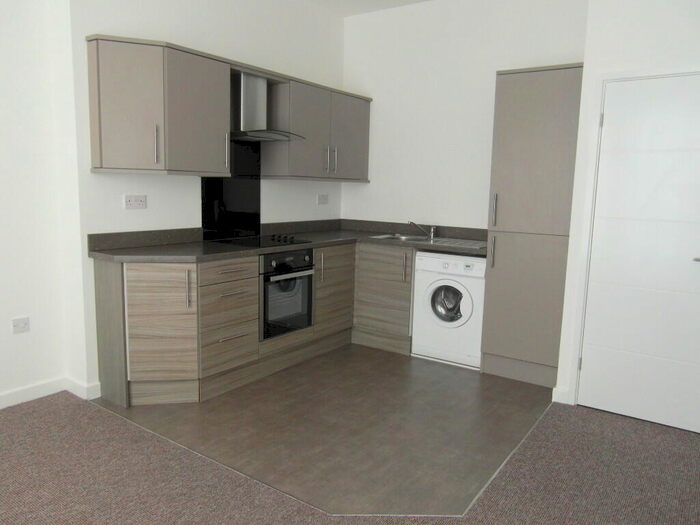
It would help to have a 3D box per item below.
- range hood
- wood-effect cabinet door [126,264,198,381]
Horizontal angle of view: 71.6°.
[{"bbox_3d":[-0.704,-1.122,3.579,0.500,0.450,0.587,7,10,35],"label":"range hood"},{"bbox_3d":[-1.114,0.365,2.890,0.401,0.720,0.022,-1,8,-12],"label":"wood-effect cabinet door"}]

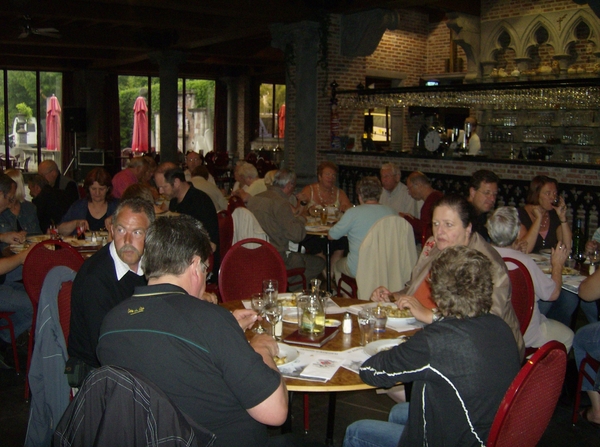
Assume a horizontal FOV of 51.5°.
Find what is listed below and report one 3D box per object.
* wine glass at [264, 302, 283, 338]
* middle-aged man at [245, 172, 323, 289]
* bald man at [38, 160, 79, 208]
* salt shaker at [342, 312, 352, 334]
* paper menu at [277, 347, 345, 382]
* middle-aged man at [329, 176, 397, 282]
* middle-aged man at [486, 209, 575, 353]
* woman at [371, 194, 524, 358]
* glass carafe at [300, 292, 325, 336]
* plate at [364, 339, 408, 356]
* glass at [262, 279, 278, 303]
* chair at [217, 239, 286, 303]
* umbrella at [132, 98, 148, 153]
[{"bbox_3d":[-0.097,0.374,2.402,0.066,0.145,0.066,1,7,0],"label":"wine glass"},{"bbox_3d":[-0.103,0.169,5.395,0.550,1.290,0.820,8,10,42],"label":"middle-aged man"},{"bbox_3d":[-2.337,0.017,5.782,0.800,1.200,0.550,0,8,-9],"label":"bald man"},{"bbox_3d":[0.194,0.403,2.515,0.038,0.079,0.038,1,8,0],"label":"salt shaker"},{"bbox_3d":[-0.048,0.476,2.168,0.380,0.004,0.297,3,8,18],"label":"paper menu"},{"bbox_3d":[0.486,0.230,4.800,0.560,1.194,0.800,-3,9,-30],"label":"middle-aged man"},{"bbox_3d":[1.311,0.483,3.457,0.720,1.210,0.500,-3,9,-29],"label":"middle-aged man"},{"bbox_3d":[0.680,0.505,2.856,0.700,1.300,0.550,-3,9,-30],"label":"woman"},{"bbox_3d":[0.054,0.331,2.421,0.088,0.195,0.088,1,7,0],"label":"glass carafe"},{"bbox_3d":[0.358,0.471,2.237,0.257,0.032,0.257,1,8,0],"label":"plate"},{"bbox_3d":[-0.118,0.330,2.644,0.064,0.170,0.064,1,7,0],"label":"glass"},{"bbox_3d":[-0.211,0.586,3.454,0.440,0.940,0.560,-1,8,-17],"label":"chair"},{"bbox_3d":[-4.388,-2.249,17.169,0.430,2.462,0.430,2,8,0],"label":"umbrella"}]

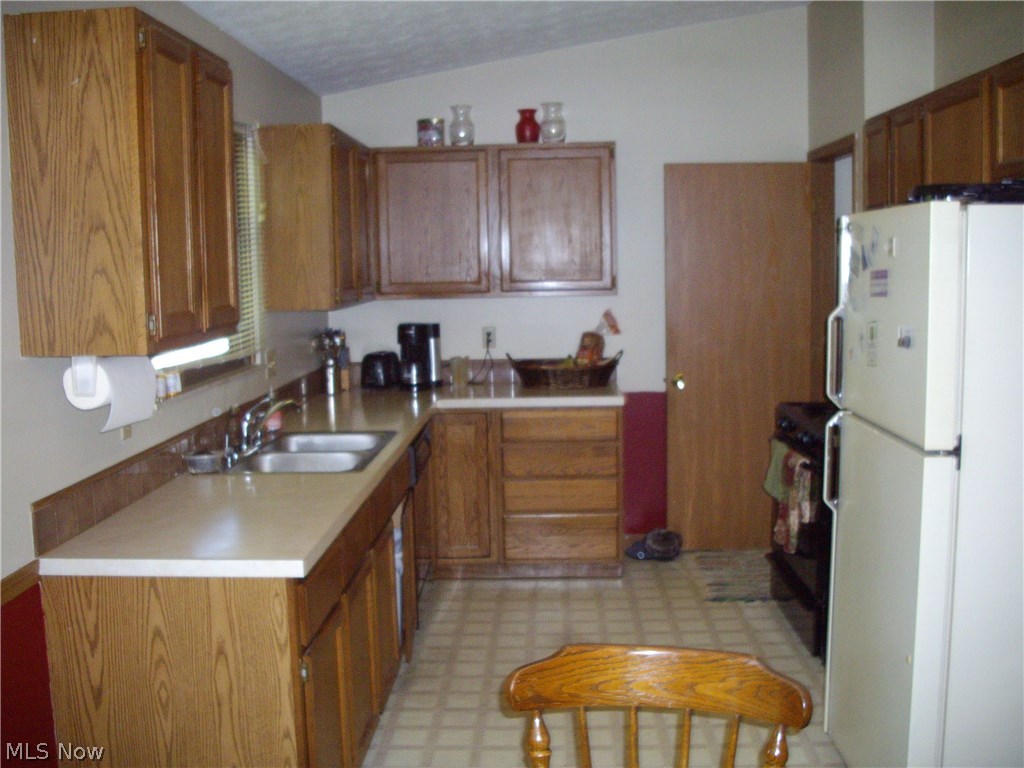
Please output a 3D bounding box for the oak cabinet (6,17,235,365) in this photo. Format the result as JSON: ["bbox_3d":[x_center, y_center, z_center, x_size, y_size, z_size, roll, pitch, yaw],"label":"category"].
[{"bbox_3d":[-0.960,-0.491,2.829,0.319,0.769,0.700,0,7,3],"label":"oak cabinet"}]

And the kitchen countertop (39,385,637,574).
[{"bbox_3d":[-0.281,0.227,4.238,1.544,0.043,3.369,0,7,3],"label":"kitchen countertop"}]

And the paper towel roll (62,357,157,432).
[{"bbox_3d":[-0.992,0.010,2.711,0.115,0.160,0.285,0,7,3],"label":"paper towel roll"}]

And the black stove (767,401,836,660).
[{"bbox_3d":[1.491,0.584,4.544,0.648,0.940,0.760,-1,7,2],"label":"black stove"}]

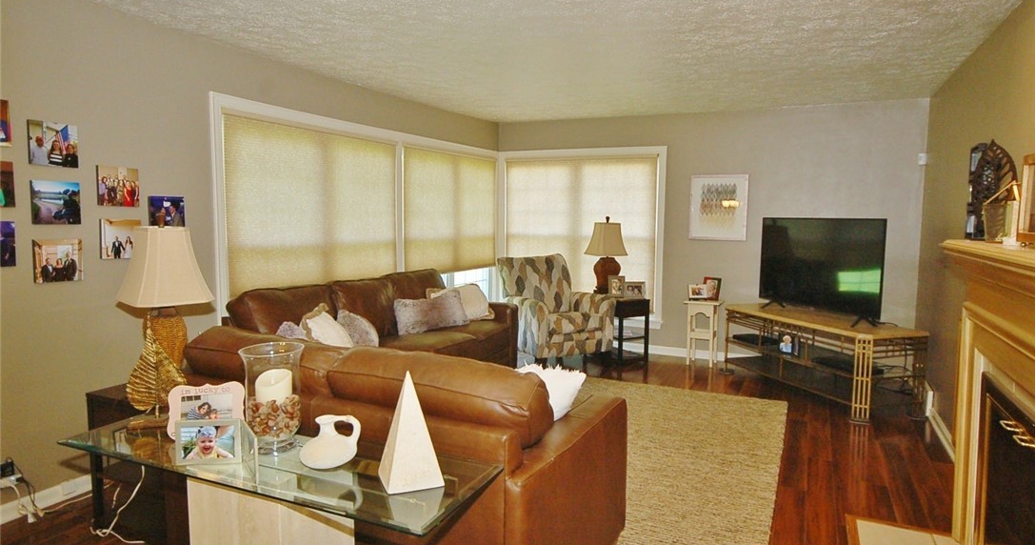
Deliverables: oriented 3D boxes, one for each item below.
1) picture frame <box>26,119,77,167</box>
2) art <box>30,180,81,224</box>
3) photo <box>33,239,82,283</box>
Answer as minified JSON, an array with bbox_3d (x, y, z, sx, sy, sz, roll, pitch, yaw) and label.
[{"bbox_3d":[-2.200,-0.609,2.871,0.022,0.203,0.206,3,6,26],"label":"picture frame"},{"bbox_3d":[-2.207,-0.330,2.884,0.022,0.203,0.198,3,7,25],"label":"art"},{"bbox_3d":[-2.208,-0.054,2.913,0.022,0.203,0.206,3,6,26],"label":"photo"}]

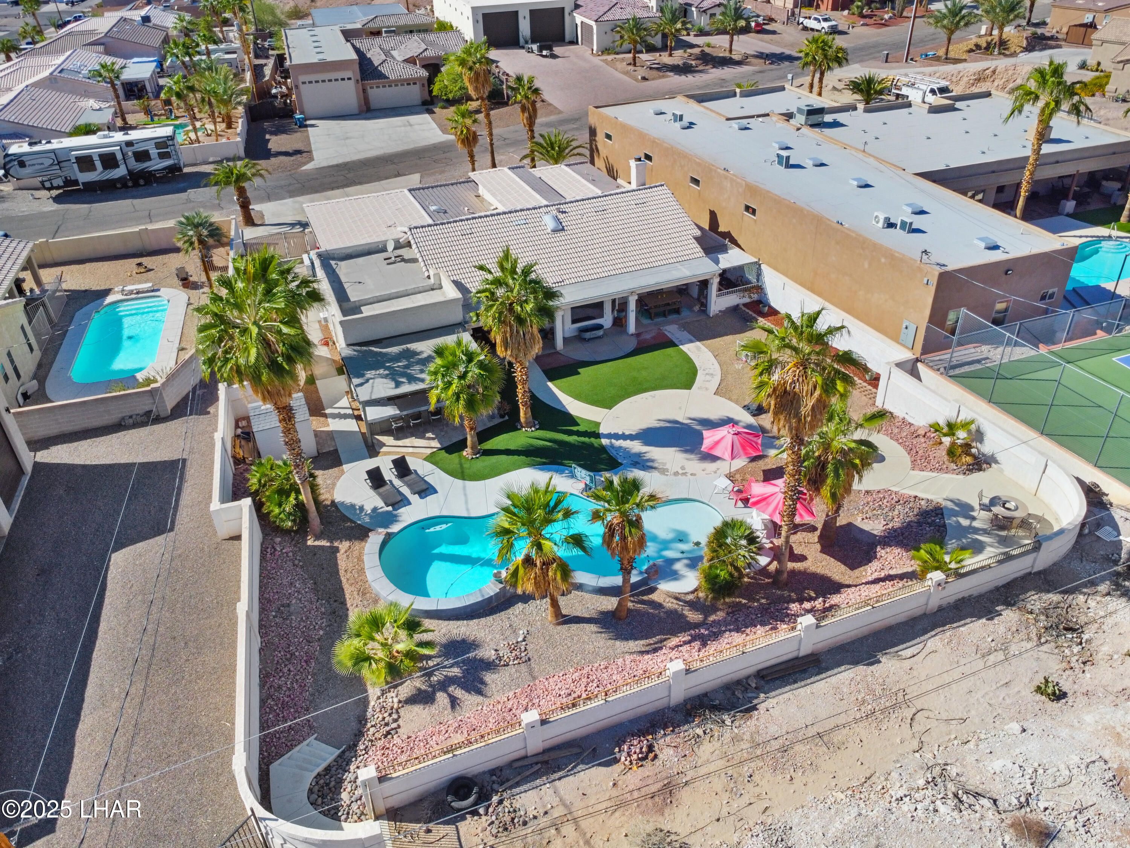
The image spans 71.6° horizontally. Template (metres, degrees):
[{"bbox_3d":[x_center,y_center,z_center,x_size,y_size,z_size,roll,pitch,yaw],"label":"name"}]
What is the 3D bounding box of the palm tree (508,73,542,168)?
[{"bbox_3d":[-2.860,-23.094,60.550,2.800,6.960,2.800,-3,32,-1],"label":"palm tree"}]

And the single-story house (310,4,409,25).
[{"bbox_3d":[-31.138,-60.964,120.887,14.500,4.000,18.000,-13,35,-16],"label":"single-story house"}]

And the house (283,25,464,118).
[{"bbox_3d":[-21.229,-41.054,90.033,20.300,5.800,24.000,-11,33,-14],"label":"house"}]

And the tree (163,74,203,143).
[{"bbox_3d":[-36.735,-30.580,76.259,3.000,6.400,3.000,-16,35,-19],"label":"tree"}]

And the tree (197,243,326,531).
[{"bbox_3d":[-8.679,-0.231,24.664,3.600,9.600,3.600,-15,35,-19],"label":"tree"}]

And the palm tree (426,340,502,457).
[{"bbox_3d":[-3.712,-0.874,30.008,3.100,4.930,3.100,-7,32,-7],"label":"palm tree"}]

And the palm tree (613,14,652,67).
[{"bbox_3d":[7.853,-44.105,90.229,4.400,5.500,4.400,0,33,5],"label":"palm tree"}]

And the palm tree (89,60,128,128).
[{"bbox_3d":[-48.201,-35.225,83.931,4.300,6.220,4.300,-18,35,-23],"label":"palm tree"}]

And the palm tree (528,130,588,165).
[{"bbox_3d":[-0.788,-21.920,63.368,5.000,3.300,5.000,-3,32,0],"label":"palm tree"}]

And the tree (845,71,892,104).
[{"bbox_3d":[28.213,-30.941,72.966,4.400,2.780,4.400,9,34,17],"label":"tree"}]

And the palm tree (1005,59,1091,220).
[{"bbox_3d":[29.293,-17.030,48.771,5.100,9.580,5.100,15,36,26],"label":"palm tree"}]

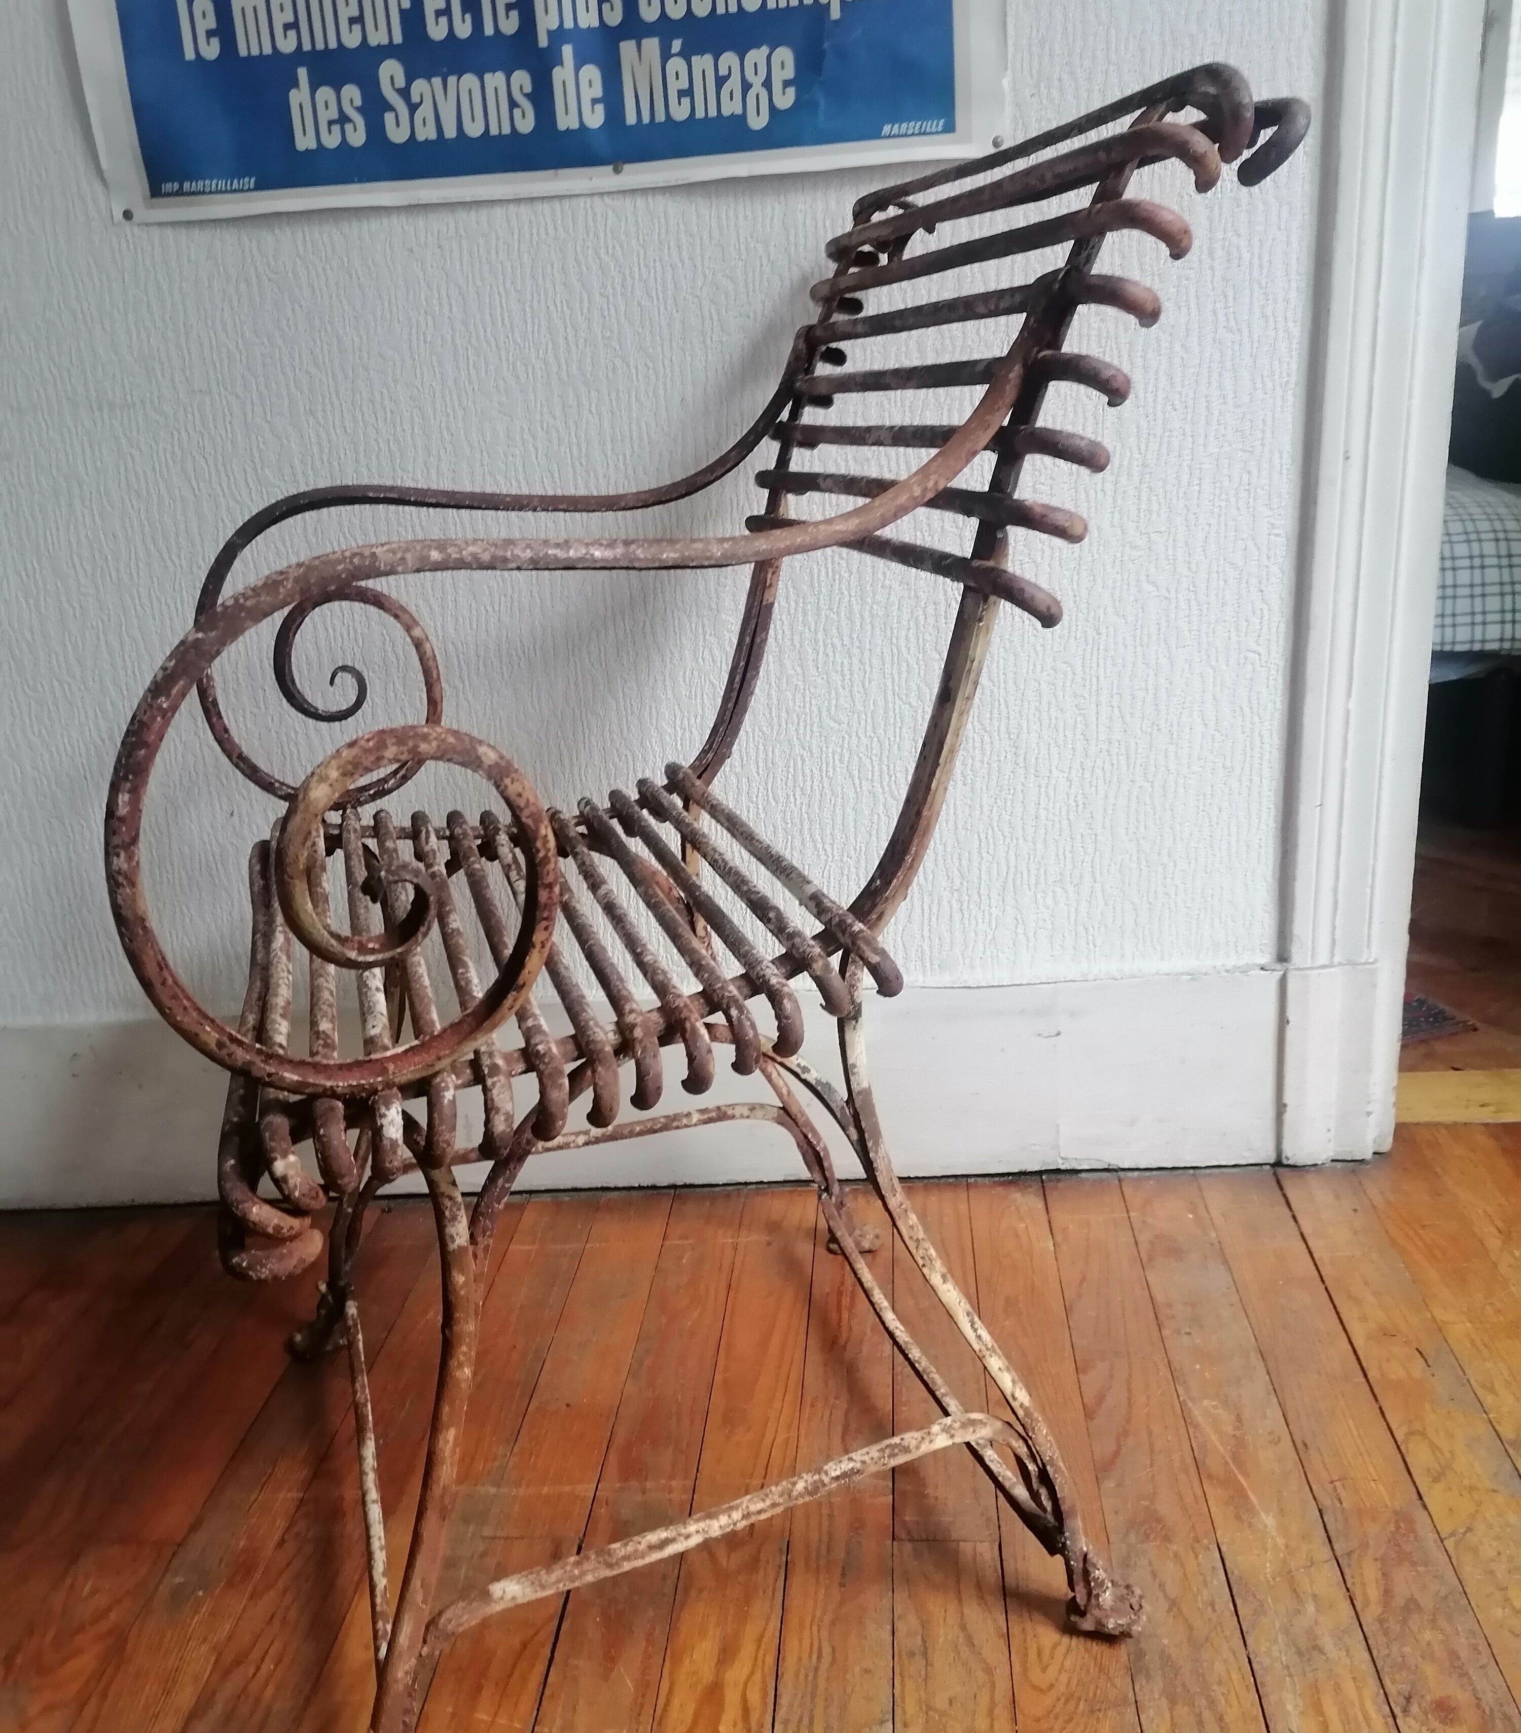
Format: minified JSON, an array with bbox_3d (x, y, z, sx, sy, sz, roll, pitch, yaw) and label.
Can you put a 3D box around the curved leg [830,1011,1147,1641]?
[{"bbox_3d":[0.145,0.279,0.889,0.172,0.444,0.058,-8,20,-11],"label":"curved leg"}]

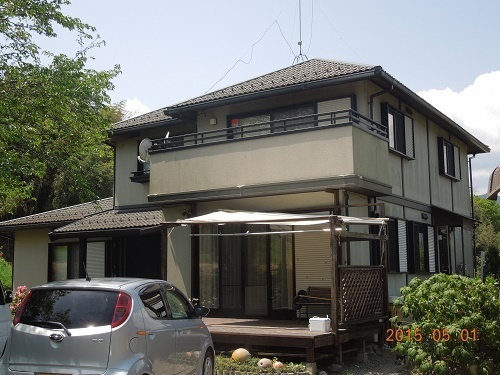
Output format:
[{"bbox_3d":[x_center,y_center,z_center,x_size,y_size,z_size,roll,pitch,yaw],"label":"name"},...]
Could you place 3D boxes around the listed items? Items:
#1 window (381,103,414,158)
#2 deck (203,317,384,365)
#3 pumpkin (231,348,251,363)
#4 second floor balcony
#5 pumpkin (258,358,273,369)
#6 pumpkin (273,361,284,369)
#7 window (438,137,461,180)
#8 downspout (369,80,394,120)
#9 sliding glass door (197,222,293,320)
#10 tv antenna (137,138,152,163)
[{"bbox_3d":[3.868,-1.391,16.031,0.140,1.130,2.050,-5,-9,32],"label":"window"},{"bbox_3d":[-0.038,2.881,12.050,4.400,0.435,3.050,-5,-9,32],"label":"deck"},{"bbox_3d":[-0.143,2.675,9.900,0.280,0.220,0.280,-1,-8,0],"label":"pumpkin"},{"bbox_3d":[0.391,-0.477,14.285,5.180,1.470,2.150,-5,-9,32],"label":"second floor balcony"},{"bbox_3d":[0.229,2.635,9.300,0.200,0.155,0.200,-1,-8,0],"label":"pumpkin"},{"bbox_3d":[0.427,2.656,9.300,0.155,0.125,0.155,-1,-8,0],"label":"pumpkin"},{"bbox_3d":[6.519,-0.853,20.170,0.140,1.150,2.100,-5,-9,32],"label":"window"},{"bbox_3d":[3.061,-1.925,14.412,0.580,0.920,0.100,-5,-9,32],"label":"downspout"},{"bbox_3d":[-0.134,1.799,14.103,2.630,2.120,0.100,-5,-9,32],"label":"sliding glass door"},{"bbox_3d":[-2.516,-0.888,14.899,0.250,0.520,0.460,-5,-9,29],"label":"tv antenna"}]

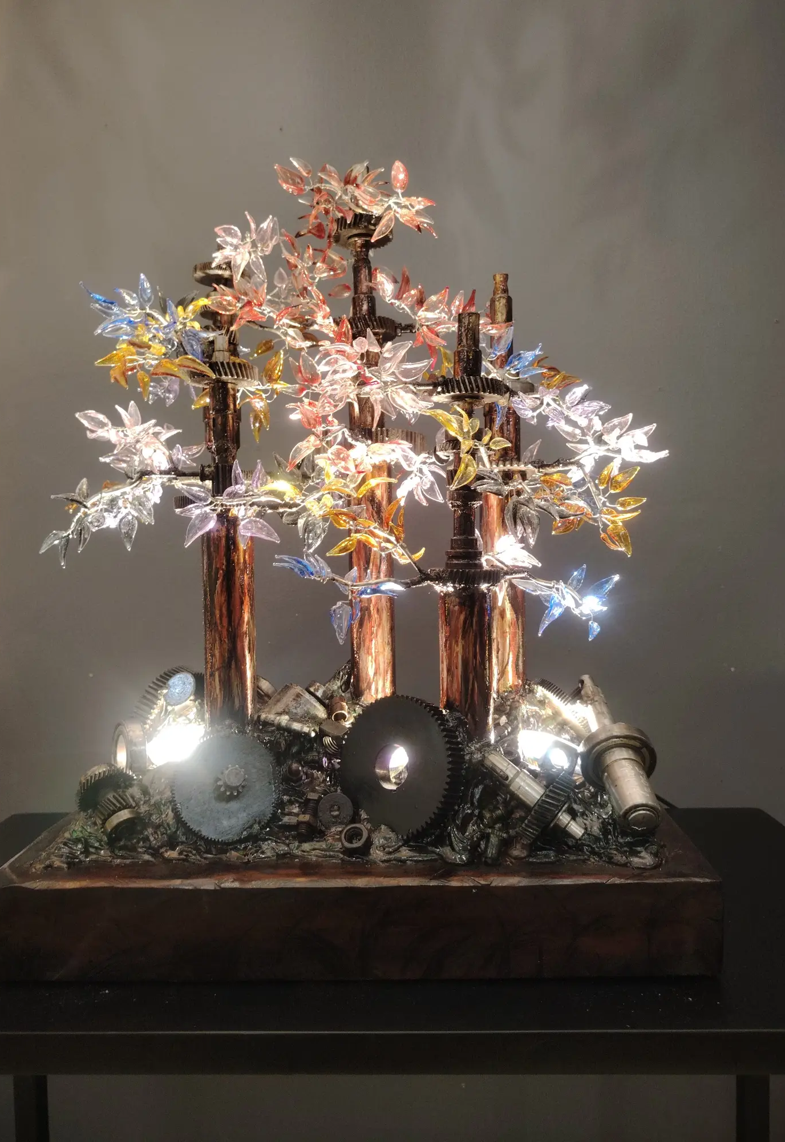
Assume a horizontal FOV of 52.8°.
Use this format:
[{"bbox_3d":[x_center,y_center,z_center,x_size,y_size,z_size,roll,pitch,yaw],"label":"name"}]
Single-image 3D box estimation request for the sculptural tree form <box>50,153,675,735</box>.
[{"bbox_3d":[-0.034,-0.166,0.930,0.710,0.700,0.330,-1,2,0],"label":"sculptural tree form"}]

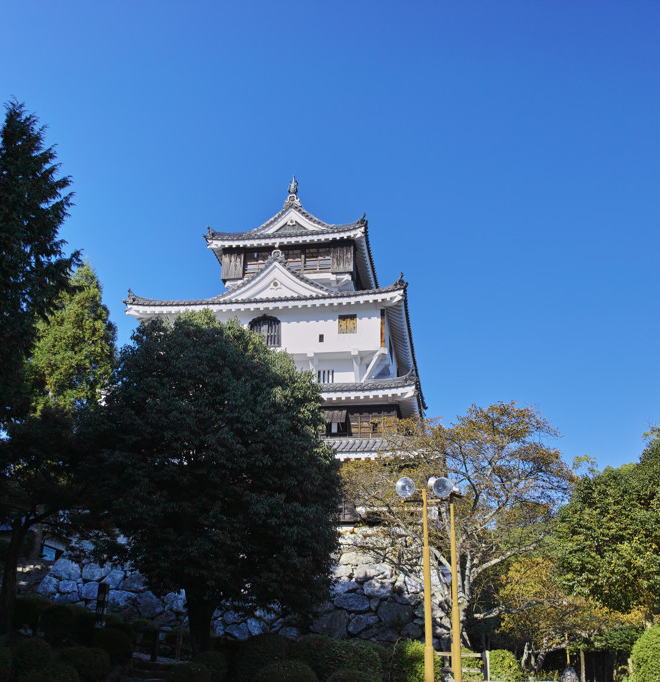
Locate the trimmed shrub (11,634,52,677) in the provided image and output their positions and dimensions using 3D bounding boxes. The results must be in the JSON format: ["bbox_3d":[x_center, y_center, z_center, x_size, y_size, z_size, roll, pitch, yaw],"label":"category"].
[{"bbox_3d":[-5.752,6.058,15.342,0.809,0.753,0.809,0,-19,0],"label":"trimmed shrub"}]

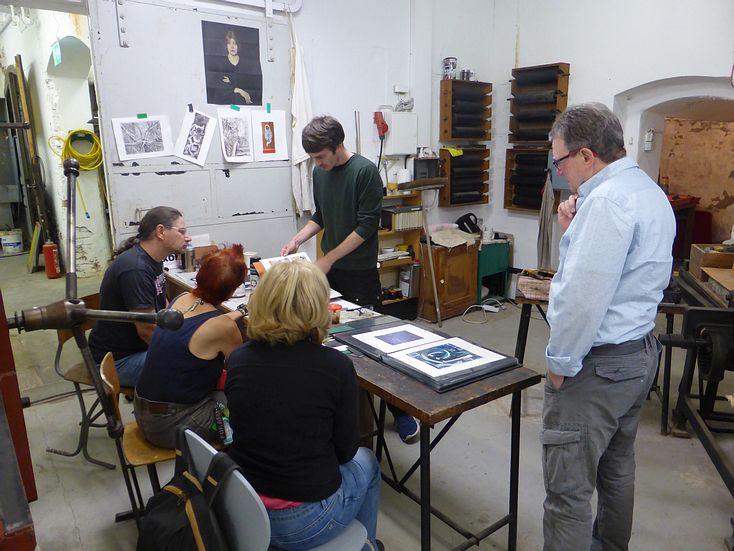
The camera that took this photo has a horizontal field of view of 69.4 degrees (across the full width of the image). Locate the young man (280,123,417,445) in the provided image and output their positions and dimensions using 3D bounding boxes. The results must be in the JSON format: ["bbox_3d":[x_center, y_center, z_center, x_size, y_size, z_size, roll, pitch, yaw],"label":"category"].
[{"bbox_3d":[-0.060,-0.010,2.951,0.600,1.710,0.580,-12,17,-39],"label":"young man"}]

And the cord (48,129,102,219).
[{"bbox_3d":[-3.423,-1.190,6.249,0.537,1.074,0.138,-11,17,-37],"label":"cord"}]

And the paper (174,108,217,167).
[{"bbox_3d":[-1.179,-0.957,3.670,0.206,0.345,0.010,17,-1,-40],"label":"paper"}]

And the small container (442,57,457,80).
[{"bbox_3d":[0.757,-1.875,4.809,0.126,0.185,0.126,-1,14,0],"label":"small container"}]

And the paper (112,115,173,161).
[{"bbox_3d":[-1.447,-0.897,3.465,0.357,0.261,0.010,-16,20,-36],"label":"paper"}]

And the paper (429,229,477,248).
[{"bbox_3d":[0.826,-0.344,5.011,0.475,0.088,0.250,-11,17,-37],"label":"paper"}]

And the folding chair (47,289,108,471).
[{"bbox_3d":[-1.414,0.554,2.867,0.560,0.810,0.420,3,14,13],"label":"folding chair"}]

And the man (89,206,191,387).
[{"bbox_3d":[-0.994,0.291,2.687,0.800,1.280,0.520,-9,15,-32],"label":"man"}]

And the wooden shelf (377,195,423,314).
[{"bbox_3d":[0.059,-0.118,4.716,0.926,1.208,0.258,-11,17,-37],"label":"wooden shelf"}]

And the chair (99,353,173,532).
[{"bbox_3d":[-0.746,0.662,2.116,0.490,0.810,0.400,-8,15,-28],"label":"chair"}]

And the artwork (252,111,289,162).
[{"bbox_3d":[-0.807,-1.165,4.444,0.300,0.410,0.010,-10,15,-33],"label":"artwork"}]

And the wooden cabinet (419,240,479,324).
[{"bbox_3d":[0.766,0.022,5.163,0.628,0.708,0.330,-11,17,-37],"label":"wooden cabinet"}]

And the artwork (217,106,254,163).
[{"bbox_3d":[-1.035,-1.122,4.281,0.285,0.410,0.020,-10,15,-33],"label":"artwork"}]

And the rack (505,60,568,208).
[{"bbox_3d":[1.606,-1.276,5.053,0.169,1.339,0.515,-11,17,-37],"label":"rack"}]

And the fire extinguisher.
[{"bbox_3d":[-4.148,-0.227,6.972,0.165,0.530,0.165,8,16,36],"label":"fire extinguisher"}]

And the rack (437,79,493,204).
[{"bbox_3d":[0.960,-1.263,5.149,0.530,1.150,0.150,-10,15,-33],"label":"rack"}]

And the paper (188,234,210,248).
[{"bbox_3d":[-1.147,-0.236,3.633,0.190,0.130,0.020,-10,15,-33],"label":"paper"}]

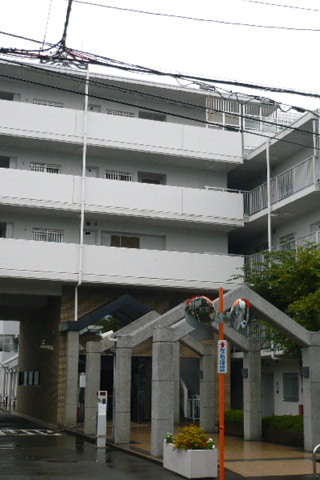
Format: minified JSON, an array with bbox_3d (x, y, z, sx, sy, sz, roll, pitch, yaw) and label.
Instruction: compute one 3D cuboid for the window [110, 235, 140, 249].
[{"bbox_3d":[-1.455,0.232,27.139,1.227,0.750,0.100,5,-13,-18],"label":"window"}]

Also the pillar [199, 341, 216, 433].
[{"bbox_3d":[1.596,5.055,21.985,0.394,2.800,0.394,5,-13,-20],"label":"pillar"}]

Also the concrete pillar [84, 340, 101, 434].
[{"bbox_3d":[-2.055,4.431,19.430,0.354,2.714,0.354,5,-13,-19],"label":"concrete pillar"}]

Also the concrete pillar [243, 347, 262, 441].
[{"bbox_3d":[2.716,4.459,19.017,0.394,2.720,0.394,5,-13,-20],"label":"concrete pillar"}]

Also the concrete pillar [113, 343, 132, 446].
[{"bbox_3d":[-0.997,3.977,16.922,0.354,2.573,0.354,5,-13,-19],"label":"concrete pillar"}]

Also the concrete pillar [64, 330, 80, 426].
[{"bbox_3d":[-3.232,5.037,23.554,0.394,3.400,0.394,5,-13,-20],"label":"concrete pillar"}]

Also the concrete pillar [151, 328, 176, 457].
[{"bbox_3d":[0.068,3.449,14.761,0.394,2.816,0.394,5,-13,-20],"label":"concrete pillar"}]

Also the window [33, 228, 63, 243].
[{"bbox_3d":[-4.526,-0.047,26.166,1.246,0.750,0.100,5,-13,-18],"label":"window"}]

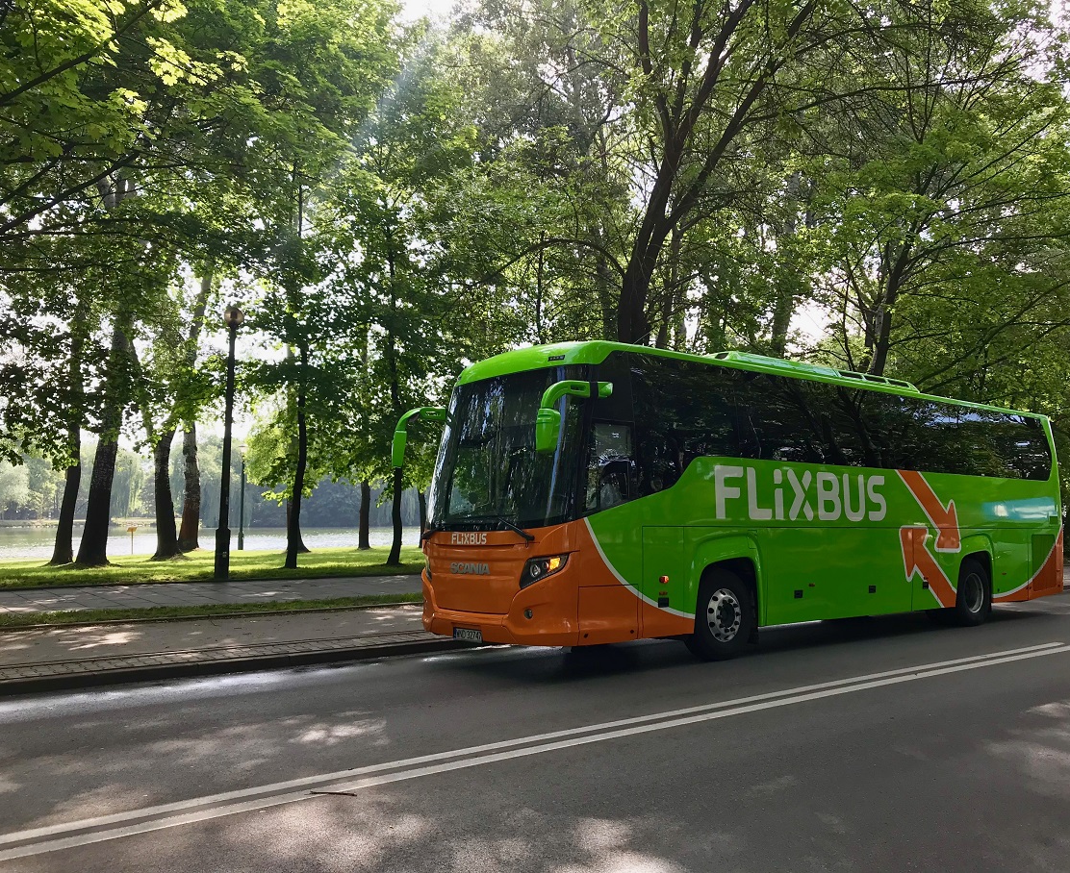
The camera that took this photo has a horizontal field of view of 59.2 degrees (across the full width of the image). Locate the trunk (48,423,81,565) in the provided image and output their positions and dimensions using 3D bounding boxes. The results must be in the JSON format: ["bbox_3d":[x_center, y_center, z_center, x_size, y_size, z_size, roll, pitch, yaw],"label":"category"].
[{"bbox_3d":[-11.875,1.456,23.748,0.750,3.585,0.650,3,-5,-26],"label":"trunk"}]

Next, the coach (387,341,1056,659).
[{"bbox_3d":[3.882,0.978,13.941,12.112,3.780,2.680,4,-7,-38],"label":"coach"}]

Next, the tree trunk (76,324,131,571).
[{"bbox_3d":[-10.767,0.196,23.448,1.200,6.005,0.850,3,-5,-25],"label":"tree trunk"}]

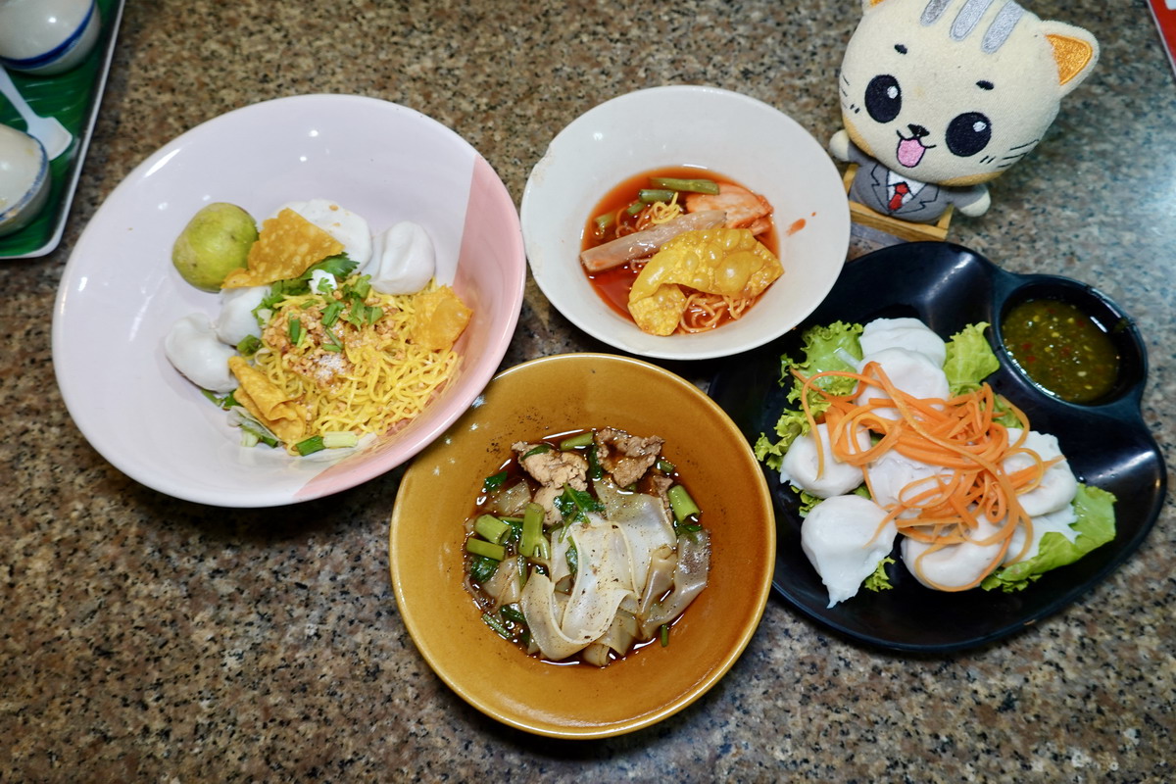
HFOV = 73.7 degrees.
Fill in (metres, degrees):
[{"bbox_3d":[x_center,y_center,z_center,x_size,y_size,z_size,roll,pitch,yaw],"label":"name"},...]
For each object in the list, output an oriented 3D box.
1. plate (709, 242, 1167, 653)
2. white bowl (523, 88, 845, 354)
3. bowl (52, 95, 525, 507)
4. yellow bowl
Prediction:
[{"bbox_3d":[0.181,0.021,0.408,0.246,0.031,0.202,-34,70,-11],"label":"plate"},{"bbox_3d":[0.051,-0.082,0.439,0.171,0.065,0.171,-1,67,2],"label":"white bowl"},{"bbox_3d":[-0.143,-0.039,0.419,0.229,0.085,0.229,-1,67,2],"label":"bowl"},{"bbox_3d":[-0.002,0.072,0.376,0.170,0.065,0.170,-1,67,2],"label":"yellow bowl"}]

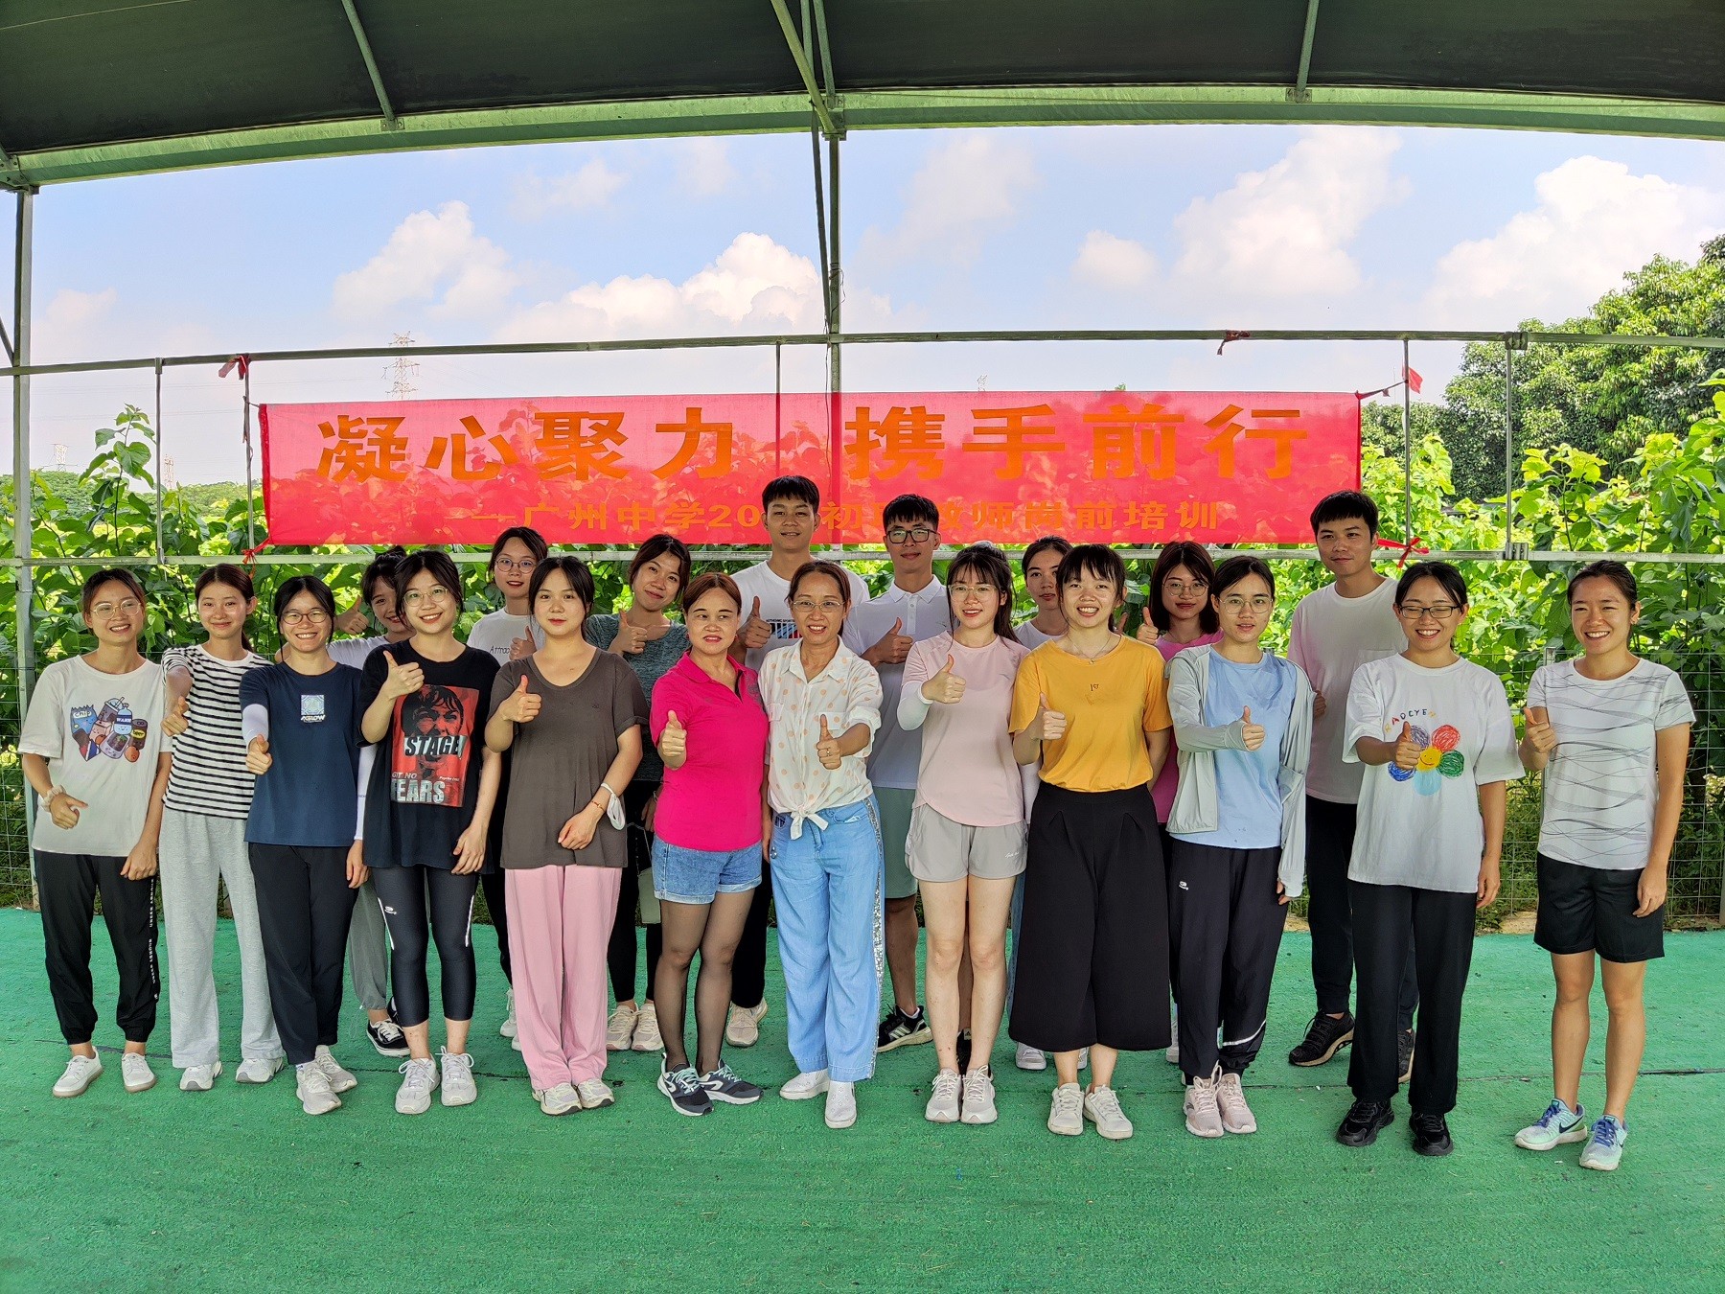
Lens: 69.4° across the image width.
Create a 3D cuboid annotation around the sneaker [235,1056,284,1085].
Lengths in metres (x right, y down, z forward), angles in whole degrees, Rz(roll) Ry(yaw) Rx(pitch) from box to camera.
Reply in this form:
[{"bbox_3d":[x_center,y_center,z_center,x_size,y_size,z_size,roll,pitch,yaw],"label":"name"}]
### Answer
[{"bbox_3d":[-1.865,1.255,3.866,0.095,0.110,0.250,0,4,2],"label":"sneaker"}]

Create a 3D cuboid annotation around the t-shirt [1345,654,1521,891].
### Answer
[{"bbox_3d":[1.525,0.333,3.376,0.460,0.630,0.280,2,6,16],"label":"t-shirt"}]

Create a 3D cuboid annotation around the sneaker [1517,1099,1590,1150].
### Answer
[{"bbox_3d":[1.895,1.287,3.406,0.255,0.115,0.095,-2,5,-30],"label":"sneaker"}]

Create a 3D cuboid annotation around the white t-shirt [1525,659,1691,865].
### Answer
[{"bbox_3d":[2.027,0.309,3.376,0.406,0.558,0.280,2,5,30],"label":"white t-shirt"}]

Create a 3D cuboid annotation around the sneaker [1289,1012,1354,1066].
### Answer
[{"bbox_3d":[1.485,1.251,4.043,0.105,0.108,0.280,5,8,45],"label":"sneaker"}]

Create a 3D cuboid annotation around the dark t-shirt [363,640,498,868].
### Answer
[{"bbox_3d":[-1.284,0.312,3.708,0.398,0.654,0.300,-1,4,-18],"label":"dark t-shirt"}]

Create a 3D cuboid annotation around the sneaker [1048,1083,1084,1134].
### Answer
[{"bbox_3d":[0.598,1.320,3.643,0.097,0.100,0.250,1,4,11],"label":"sneaker"}]

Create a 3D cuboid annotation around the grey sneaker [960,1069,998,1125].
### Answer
[{"bbox_3d":[0.342,1.289,3.638,0.095,0.107,0.245,0,5,5],"label":"grey sneaker"}]

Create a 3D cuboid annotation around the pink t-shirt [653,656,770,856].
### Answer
[{"bbox_3d":[-0.454,0.304,3.698,0.356,0.566,0.280,-2,4,-25],"label":"pink t-shirt"}]

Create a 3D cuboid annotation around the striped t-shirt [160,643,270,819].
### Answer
[{"bbox_3d":[-1.919,0.255,3.746,0.373,0.531,0.290,-1,4,-8],"label":"striped t-shirt"}]

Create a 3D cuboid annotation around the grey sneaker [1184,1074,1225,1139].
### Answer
[{"bbox_3d":[0.965,1.278,3.526,0.095,0.115,0.255,0,4,3],"label":"grey sneaker"}]

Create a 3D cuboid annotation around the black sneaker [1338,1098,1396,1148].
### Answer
[{"bbox_3d":[1.440,1.323,3.560,0.100,0.105,0.260,3,5,36],"label":"black sneaker"}]

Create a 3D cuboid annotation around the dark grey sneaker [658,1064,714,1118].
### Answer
[{"bbox_3d":[-0.520,1.269,3.641,0.095,0.115,0.255,-2,5,-30],"label":"dark grey sneaker"}]

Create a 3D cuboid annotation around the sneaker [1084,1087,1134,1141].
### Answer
[{"bbox_3d":[0.694,1.299,3.545,0.095,0.105,0.245,0,5,-5],"label":"sneaker"}]

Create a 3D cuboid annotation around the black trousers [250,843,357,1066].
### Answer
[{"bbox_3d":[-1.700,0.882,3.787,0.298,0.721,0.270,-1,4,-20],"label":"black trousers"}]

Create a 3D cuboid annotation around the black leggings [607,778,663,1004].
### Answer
[{"bbox_3d":[-0.710,0.725,4.117,0.330,0.850,0.230,-1,5,-8],"label":"black leggings"}]

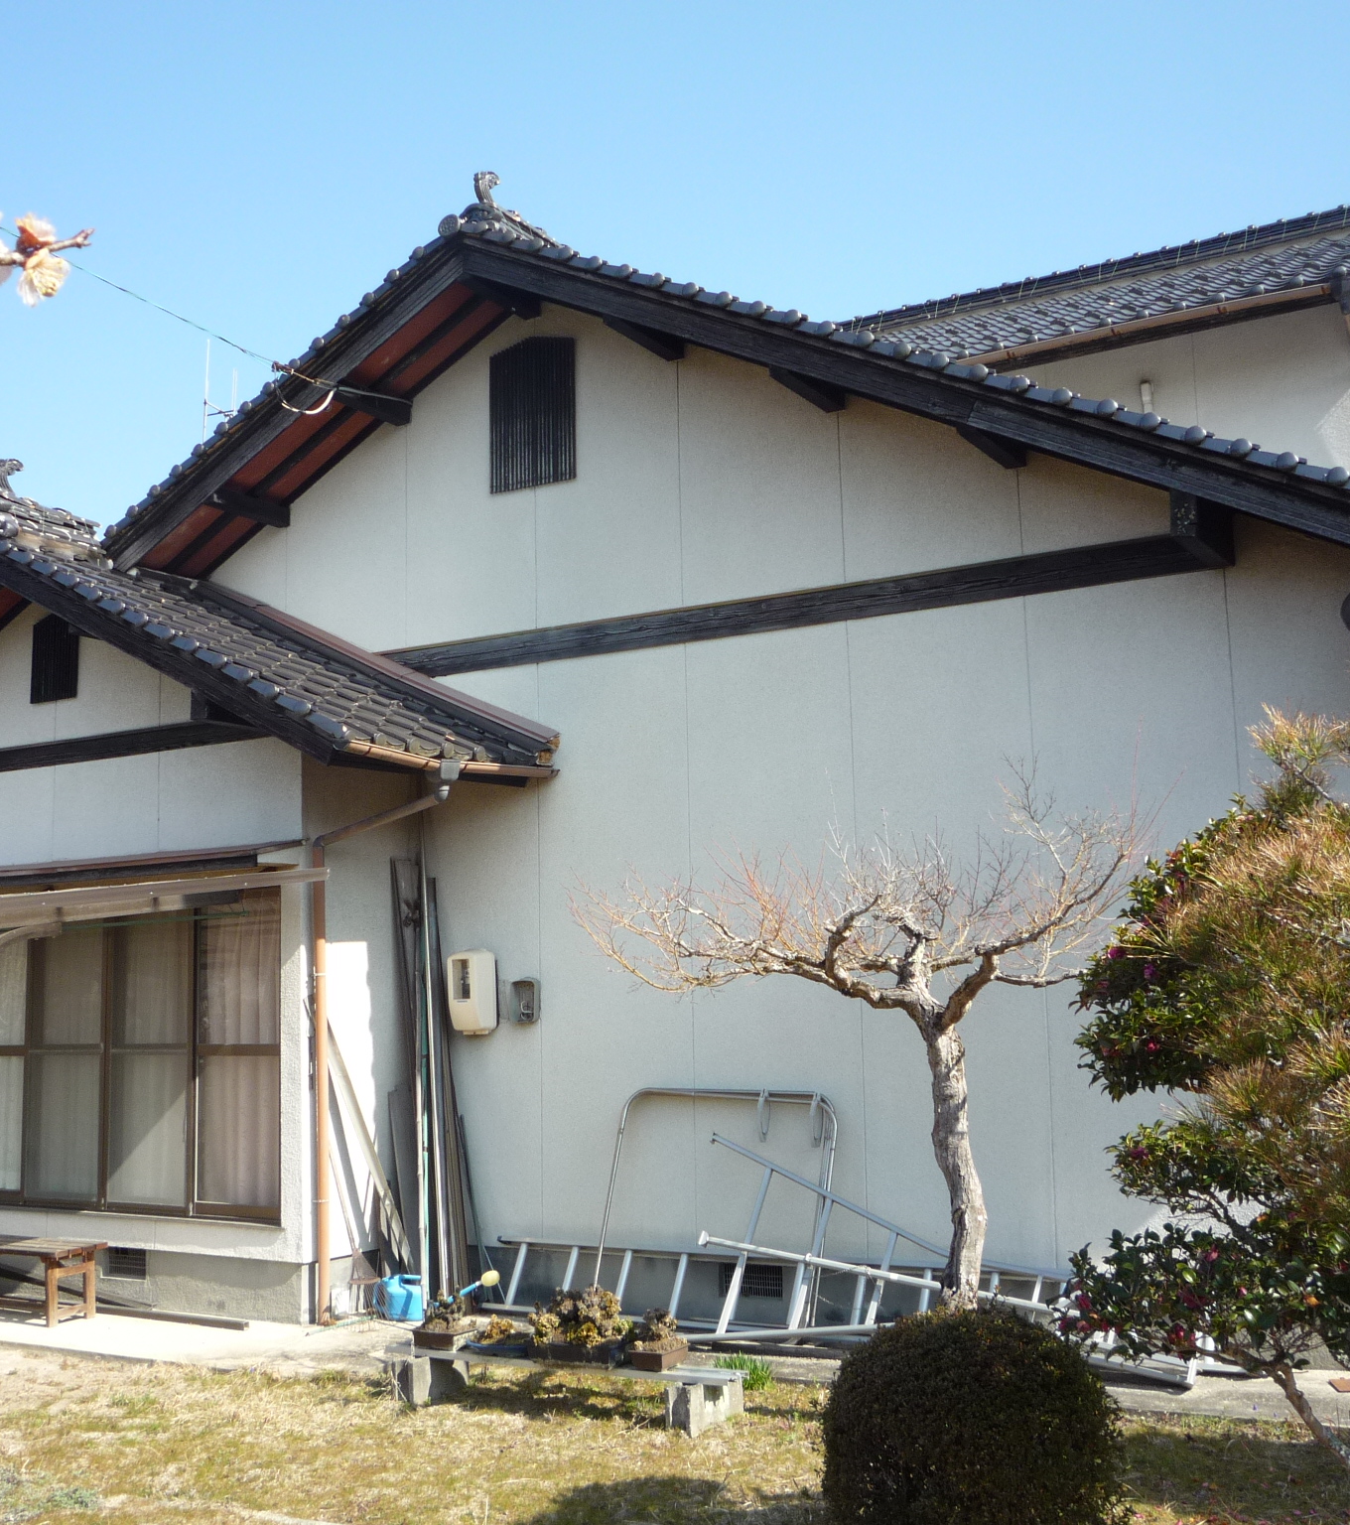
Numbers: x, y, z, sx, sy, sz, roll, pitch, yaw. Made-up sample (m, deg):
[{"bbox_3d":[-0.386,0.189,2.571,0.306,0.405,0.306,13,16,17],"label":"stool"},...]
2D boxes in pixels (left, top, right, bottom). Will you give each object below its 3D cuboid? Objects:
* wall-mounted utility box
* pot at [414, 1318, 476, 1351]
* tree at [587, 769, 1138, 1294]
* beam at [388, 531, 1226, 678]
[{"bbox_3d":[-1.103,1.269,9.700,0.187,0.426,0.225,-6,-9,30],"label":"wall-mounted utility box"},{"bbox_3d":[-0.999,2.497,7.658,0.250,0.083,0.187,-6,-9,30],"label":"pot"},{"bbox_3d":[0.725,1.346,7.019,2.049,2.477,1.664,-2,-8,5],"label":"tree"},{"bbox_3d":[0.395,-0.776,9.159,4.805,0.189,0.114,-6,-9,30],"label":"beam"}]

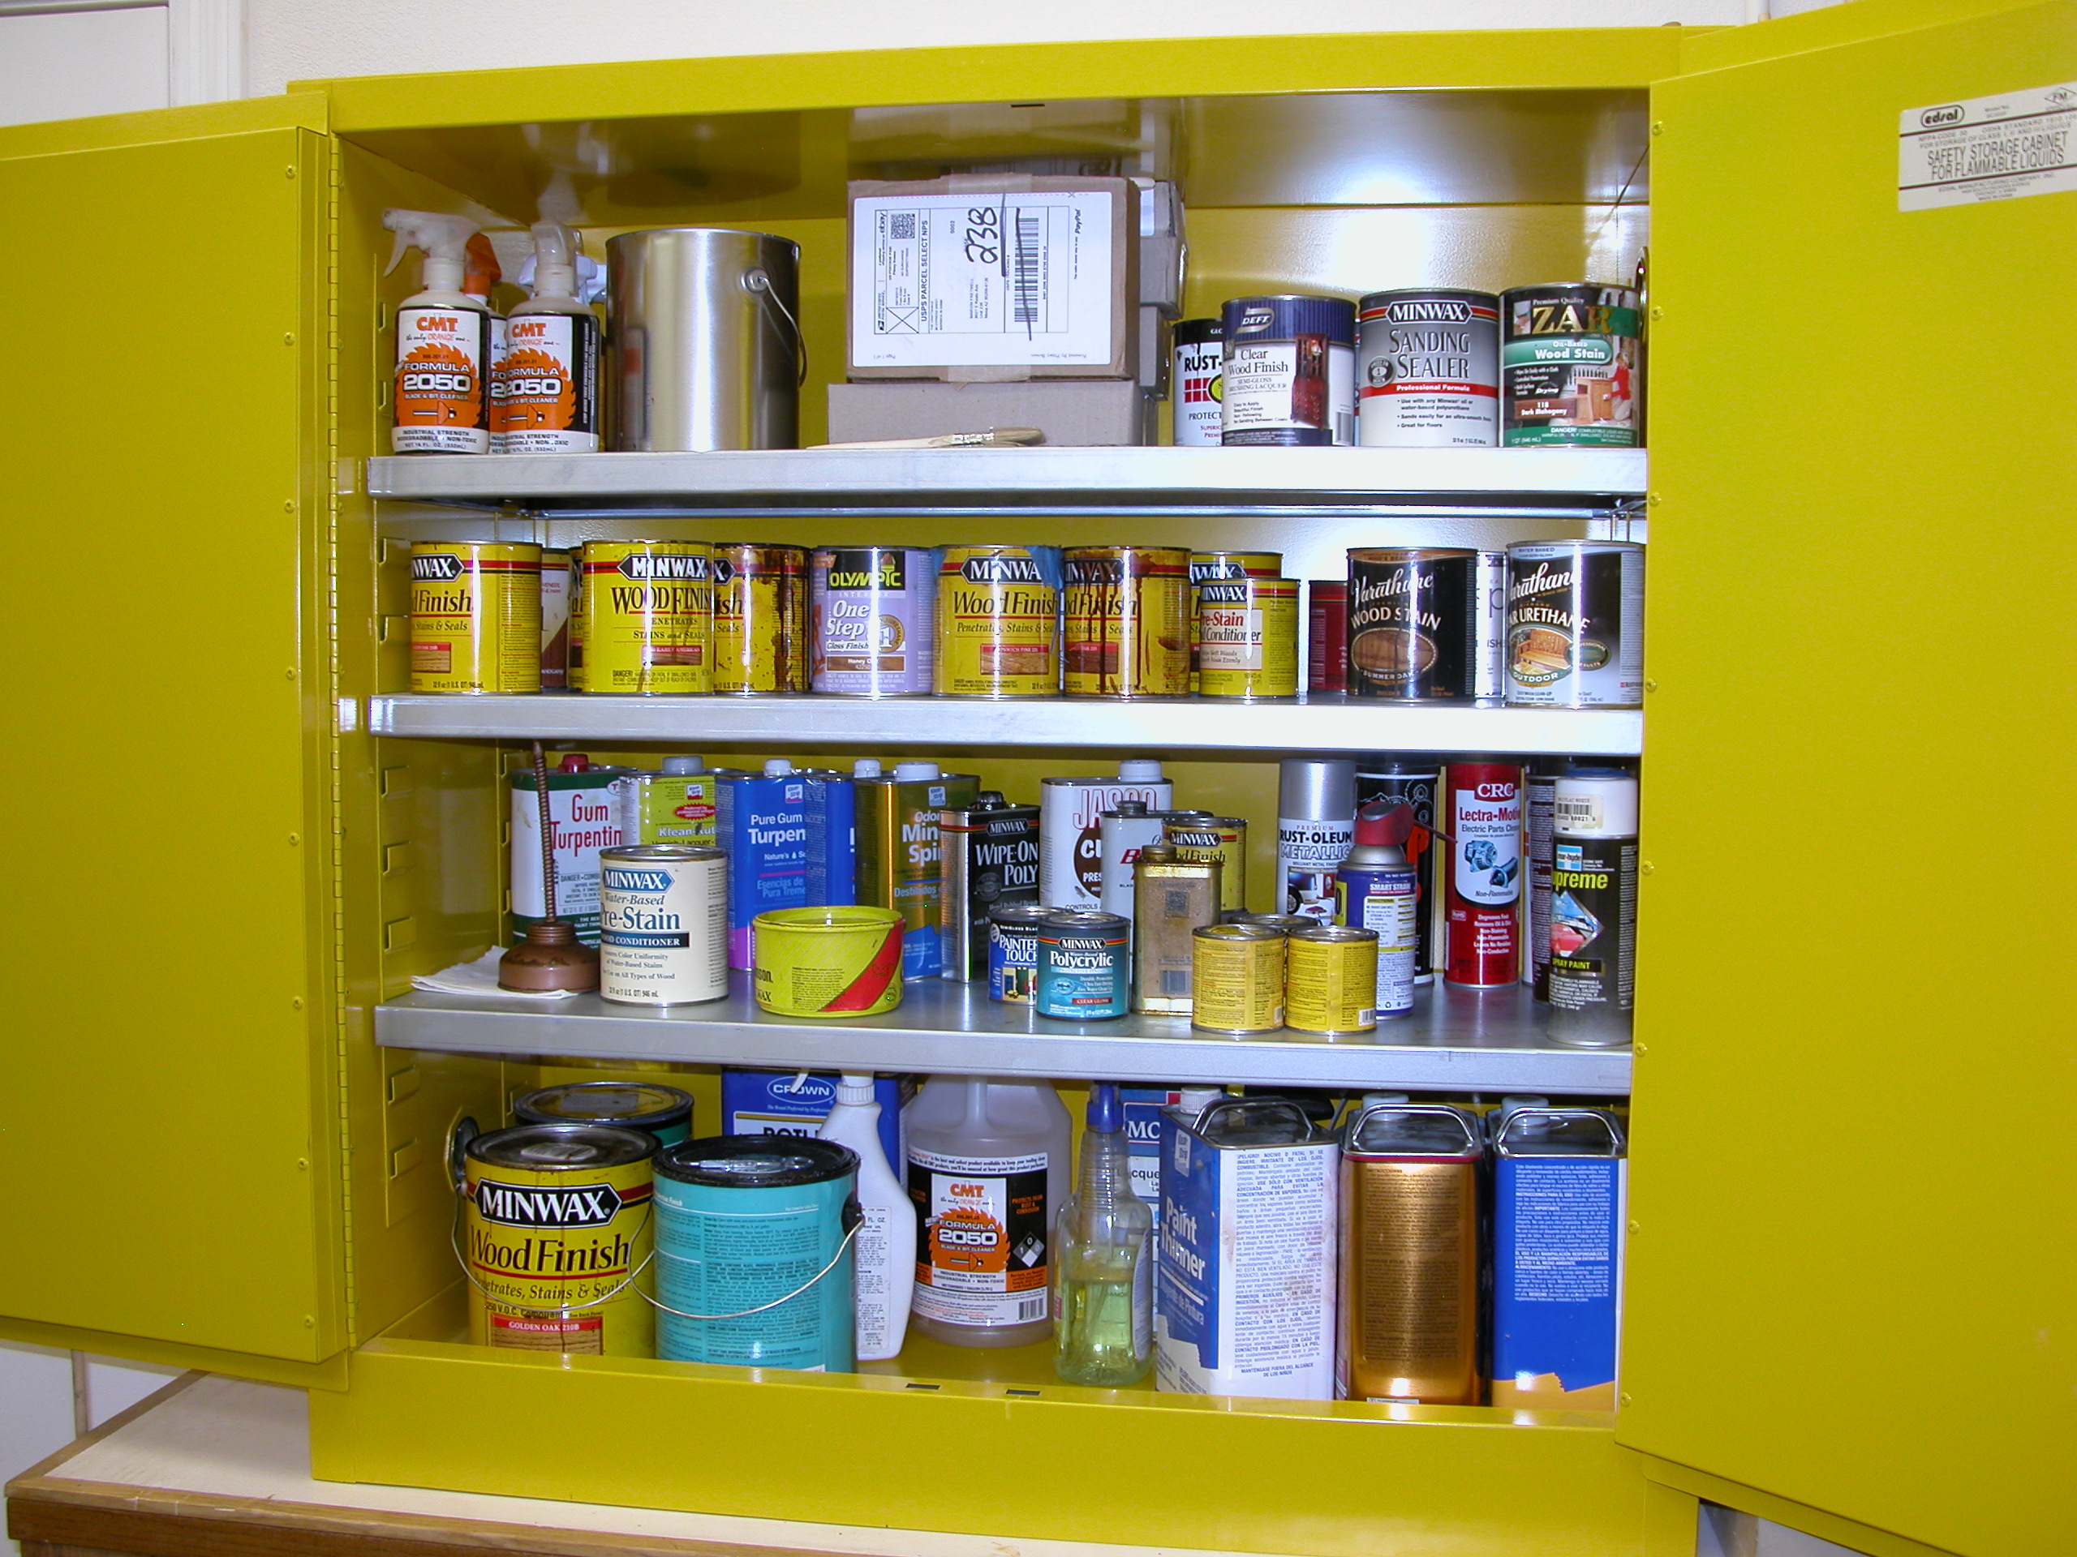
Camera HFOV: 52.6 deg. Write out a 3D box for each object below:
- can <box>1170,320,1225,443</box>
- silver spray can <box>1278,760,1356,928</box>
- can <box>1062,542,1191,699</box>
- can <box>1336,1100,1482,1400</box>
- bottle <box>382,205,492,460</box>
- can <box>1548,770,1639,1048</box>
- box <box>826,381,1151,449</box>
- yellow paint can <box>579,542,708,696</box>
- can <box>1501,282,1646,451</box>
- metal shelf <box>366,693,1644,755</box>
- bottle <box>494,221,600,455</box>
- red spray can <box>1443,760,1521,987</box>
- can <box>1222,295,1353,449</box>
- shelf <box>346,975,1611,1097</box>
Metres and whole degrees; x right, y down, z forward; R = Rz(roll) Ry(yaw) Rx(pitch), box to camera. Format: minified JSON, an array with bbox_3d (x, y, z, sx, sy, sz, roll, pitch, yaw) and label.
[{"bbox_3d":[0.170,-0.324,1.801,0.108,0.124,0.108,1,4,5],"label":"can"},{"bbox_3d":[0.240,0.086,1.812,0.066,0.203,0.066,1,4,8],"label":"silver spray can"},{"bbox_3d":[0.076,-0.133,1.784,0.108,0.124,0.108,0,4,0],"label":"can"},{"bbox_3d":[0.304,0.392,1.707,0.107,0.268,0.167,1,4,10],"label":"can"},{"bbox_3d":[-0.502,-0.370,1.749,0.090,0.206,0.077,-1,4,-17],"label":"bottle"},{"bbox_3d":[0.433,0.099,1.637,0.066,0.210,0.066,1,4,9],"label":"can"},{"bbox_3d":[-0.038,-0.301,1.835,0.258,0.070,0.150,1,4,9],"label":"box"},{"bbox_3d":[-0.323,-0.132,1.739,0.108,0.124,0.108,0,4,0],"label":"yellow paint can"},{"bbox_3d":[0.408,-0.308,1.610,0.107,0.124,0.107,1,4,14],"label":"can"},{"bbox_3d":[-0.016,-0.054,1.822,1.020,0.035,0.345,1,4,9],"label":"metal shelf"},{"bbox_3d":[-0.414,-0.373,1.804,0.076,0.206,0.088,1,4,10],"label":"bottle"},{"bbox_3d":[0.401,0.076,1.899,0.066,0.220,0.066,1,4,9],"label":"red spray can"},{"bbox_3d":[0.201,-0.315,1.677,0.108,0.124,0.108,0,4,0],"label":"can"},{"bbox_3d":[-0.018,0.204,1.839,1.020,0.035,0.345,1,4,9],"label":"shelf"}]

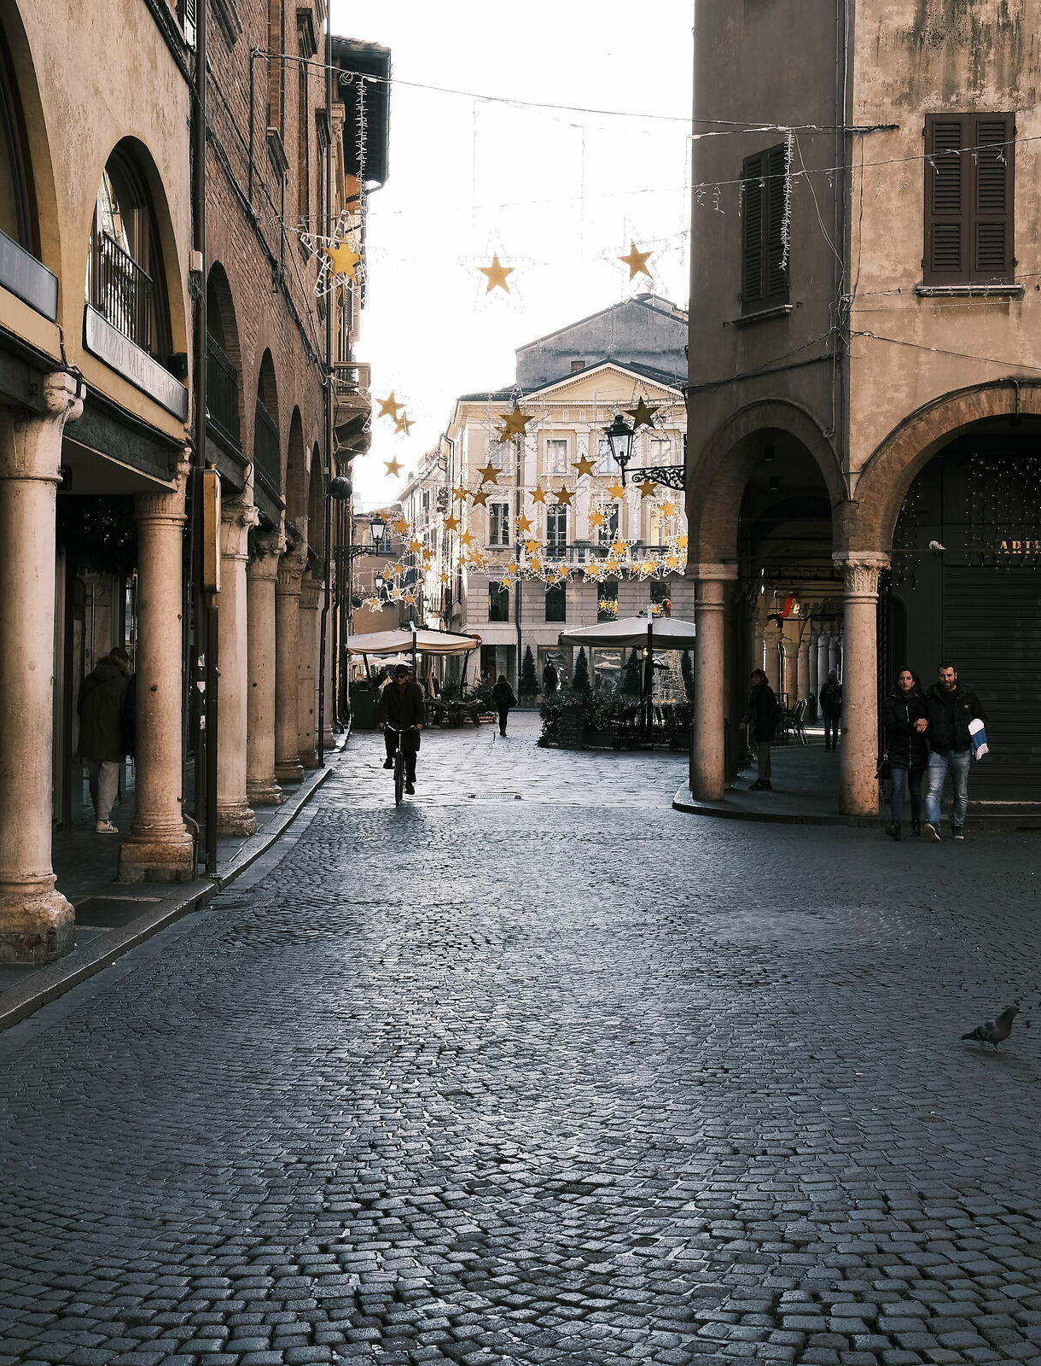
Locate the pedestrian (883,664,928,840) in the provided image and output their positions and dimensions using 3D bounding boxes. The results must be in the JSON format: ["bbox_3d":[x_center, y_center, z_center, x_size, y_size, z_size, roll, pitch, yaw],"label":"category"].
[{"bbox_3d":[3.829,0.699,19.850,0.500,1.720,0.400,0,0,9],"label":"pedestrian"}]

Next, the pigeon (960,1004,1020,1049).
[{"bbox_3d":[2.032,1.490,8.600,0.280,0.200,0.120,0,0,9],"label":"pigeon"}]

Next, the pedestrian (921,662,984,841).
[{"bbox_3d":[4.371,0.690,20.100,0.630,1.780,0.460,0,0,9],"label":"pedestrian"}]

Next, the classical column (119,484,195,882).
[{"bbox_3d":[-2.709,0.000,14.850,0.530,2.970,0.530,0,0,-2],"label":"classical column"}]

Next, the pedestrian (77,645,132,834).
[{"bbox_3d":[-4.005,0.555,19.200,0.560,1.790,0.470,0,0,25],"label":"pedestrian"}]

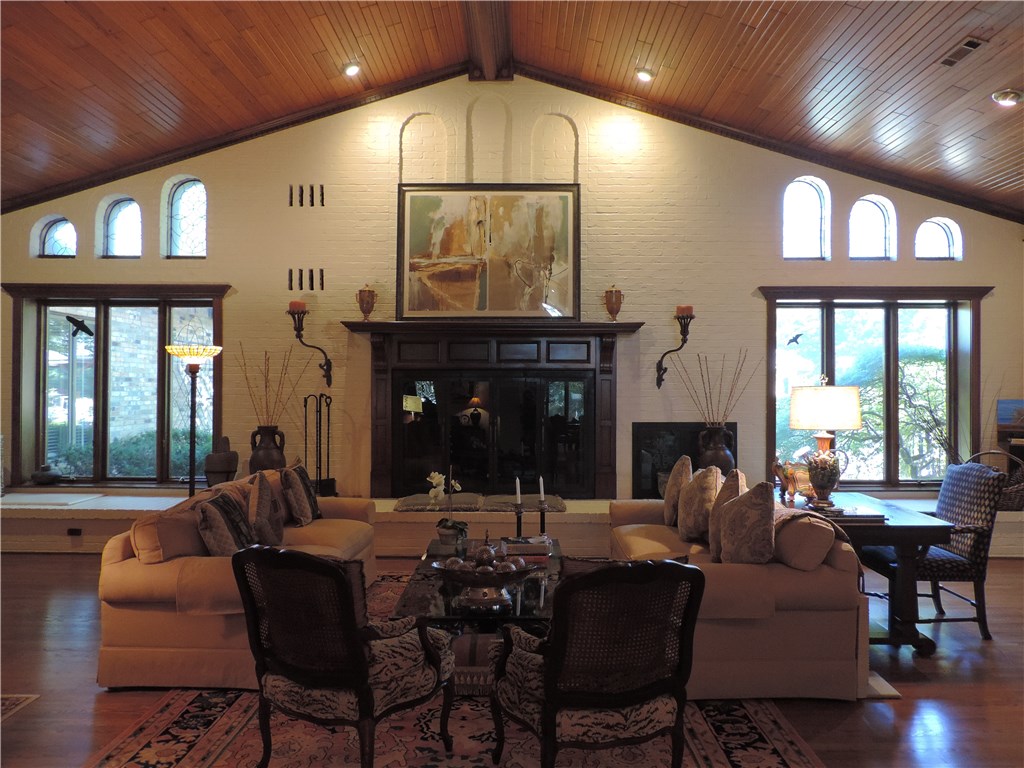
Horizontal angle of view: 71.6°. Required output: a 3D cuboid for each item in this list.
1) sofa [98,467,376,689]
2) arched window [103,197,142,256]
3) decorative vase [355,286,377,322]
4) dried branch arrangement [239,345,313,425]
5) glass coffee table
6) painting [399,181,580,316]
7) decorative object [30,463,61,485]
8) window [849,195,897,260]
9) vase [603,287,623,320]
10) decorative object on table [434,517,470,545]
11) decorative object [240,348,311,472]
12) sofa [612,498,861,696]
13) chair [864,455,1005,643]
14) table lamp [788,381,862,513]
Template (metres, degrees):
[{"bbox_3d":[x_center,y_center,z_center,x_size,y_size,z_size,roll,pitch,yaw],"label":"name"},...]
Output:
[{"bbox_3d":[-1.554,1.070,4.544,0.933,0.860,2.119,0,0,1],"label":"sofa"},{"bbox_3d":[-3.969,-1.614,7.300,0.450,0.630,0.080,0,-1,1],"label":"arched window"},{"bbox_3d":[-1.387,-0.770,6.789,0.201,0.364,0.165,0,0,1],"label":"decorative vase"},{"bbox_3d":[-2.292,0.015,6.880,0.717,0.804,0.500,0,-1,1],"label":"dried branch arrangement"},{"bbox_3d":[-0.121,1.304,4.115,0.880,0.440,1.690,0,-1,1],"label":"glass coffee table"},{"bbox_3d":[-0.234,-1.316,7.080,1.825,1.376,0.060,0,-3,1],"label":"painting"},{"bbox_3d":[-4.740,0.922,7.230,0.316,0.224,0.260,0,-1,1],"label":"decorative object"},{"bbox_3d":[3.512,-1.522,6.995,0.464,0.643,0.150,0,0,1],"label":"window"},{"bbox_3d":[0.976,-0.757,6.761,0.200,0.353,0.165,0,0,1],"label":"vase"},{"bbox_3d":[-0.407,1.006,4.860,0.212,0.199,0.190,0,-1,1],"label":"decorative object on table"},{"bbox_3d":[-2.297,0.373,6.880,0.698,1.512,0.500,0,-1,1],"label":"decorative object"},{"bbox_3d":[1.220,1.085,4.482,0.927,0.860,2.150,0,0,1],"label":"sofa"},{"bbox_3d":[2.573,1.012,4.473,0.670,1.020,0.570,0,0,-2],"label":"chair"},{"bbox_3d":[2.018,0.386,4.570,0.470,0.837,0.450,0,-1,1],"label":"table lamp"}]

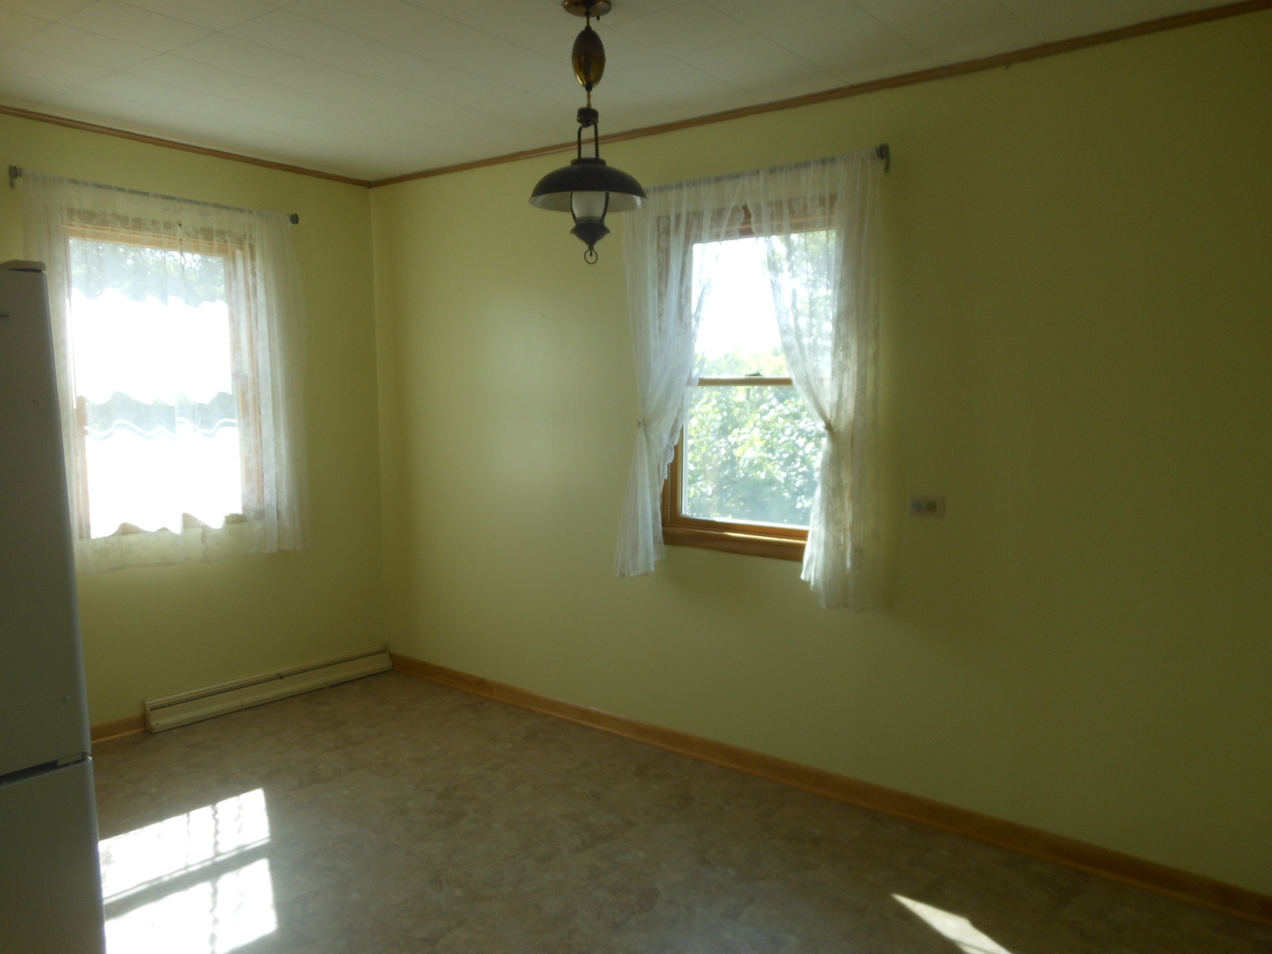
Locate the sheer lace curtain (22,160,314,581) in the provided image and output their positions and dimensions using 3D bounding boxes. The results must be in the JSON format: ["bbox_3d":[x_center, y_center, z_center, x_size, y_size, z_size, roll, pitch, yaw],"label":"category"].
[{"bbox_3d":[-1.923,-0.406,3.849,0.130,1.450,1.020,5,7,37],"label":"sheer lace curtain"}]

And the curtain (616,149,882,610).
[{"bbox_3d":[0.368,-0.324,3.333,1.070,1.500,0.110,5,7,37],"label":"curtain"}]

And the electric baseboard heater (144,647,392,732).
[{"bbox_3d":[-1.678,0.973,4.337,0.068,0.130,1.200,5,8,39],"label":"electric baseboard heater"}]

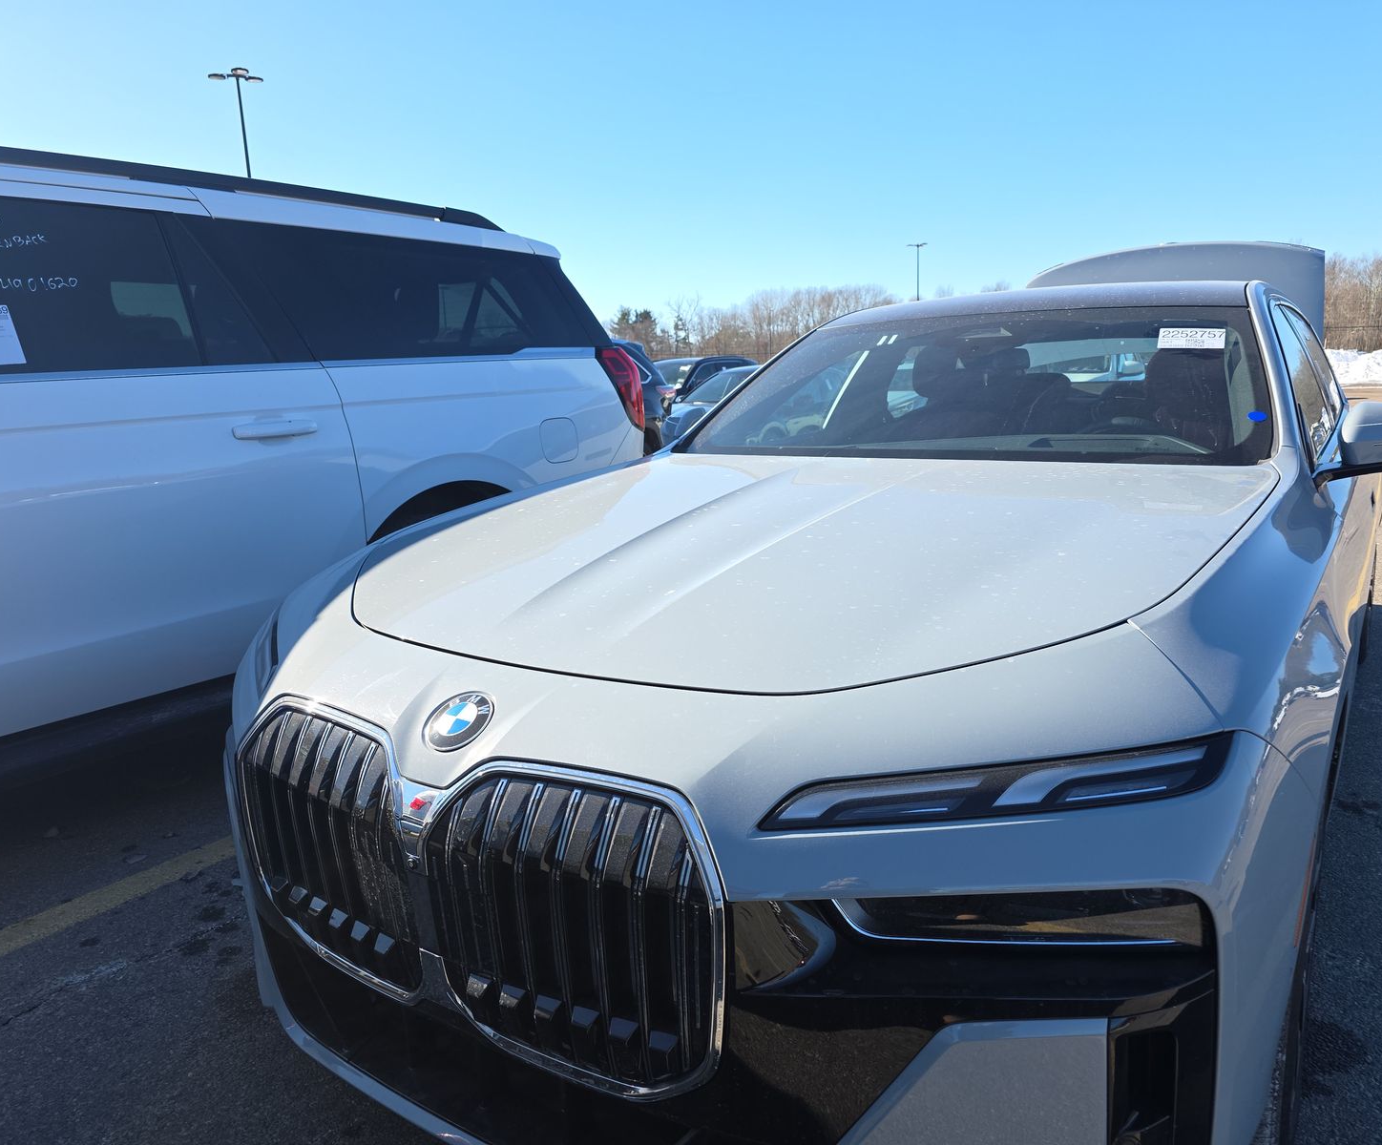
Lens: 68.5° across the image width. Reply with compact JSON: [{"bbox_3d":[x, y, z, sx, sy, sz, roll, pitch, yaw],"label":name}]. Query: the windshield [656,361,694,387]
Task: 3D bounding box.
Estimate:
[{"bbox_3d":[-0.609,-3.643,18.701,1.420,0.170,0.840,4,48,31],"label":"windshield"}]

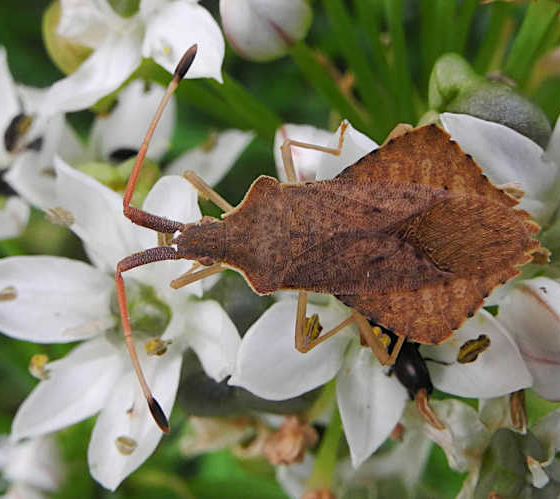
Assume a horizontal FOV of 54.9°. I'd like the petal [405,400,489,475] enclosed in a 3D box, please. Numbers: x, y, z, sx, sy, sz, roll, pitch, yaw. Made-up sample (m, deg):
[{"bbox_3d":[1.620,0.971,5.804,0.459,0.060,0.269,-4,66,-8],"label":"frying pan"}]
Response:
[{"bbox_3d":[0.006,0.007,0.021,0.003,0.003,0.001,0,6,0],"label":"petal"}]

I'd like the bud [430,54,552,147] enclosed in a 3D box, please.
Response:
[{"bbox_3d":[0.008,-0.006,0.021,0.004,0.003,0.004,6,14,0],"label":"bud"}]

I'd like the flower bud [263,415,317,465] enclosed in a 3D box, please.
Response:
[{"bbox_3d":[0.000,0.008,0.021,0.002,0.002,0.002,0,11,0],"label":"flower bud"}]

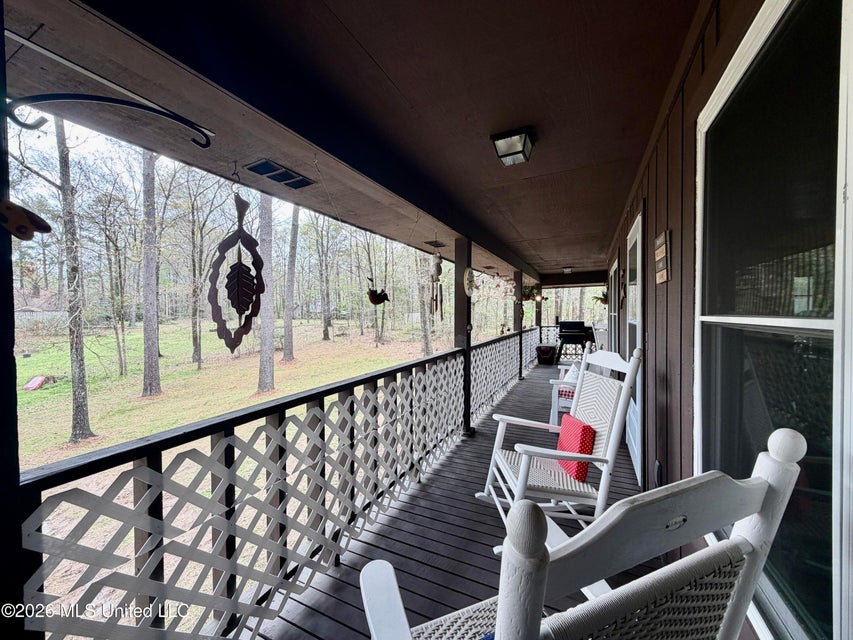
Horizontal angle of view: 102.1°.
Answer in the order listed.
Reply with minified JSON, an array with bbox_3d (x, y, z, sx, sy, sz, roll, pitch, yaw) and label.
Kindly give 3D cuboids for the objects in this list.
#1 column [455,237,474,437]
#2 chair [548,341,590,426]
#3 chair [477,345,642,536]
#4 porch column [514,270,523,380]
[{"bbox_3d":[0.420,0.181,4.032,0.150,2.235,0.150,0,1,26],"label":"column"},{"bbox_3d":[2.004,0.811,4.377,0.740,0.950,1.250,0,1,26],"label":"chair"},{"bbox_3d":[0.763,0.744,2.164,0.840,1.160,0.660,0,1,-1],"label":"chair"},{"bbox_3d":[1.929,0.113,7.262,0.150,2.260,0.150,0,1,26],"label":"porch column"}]

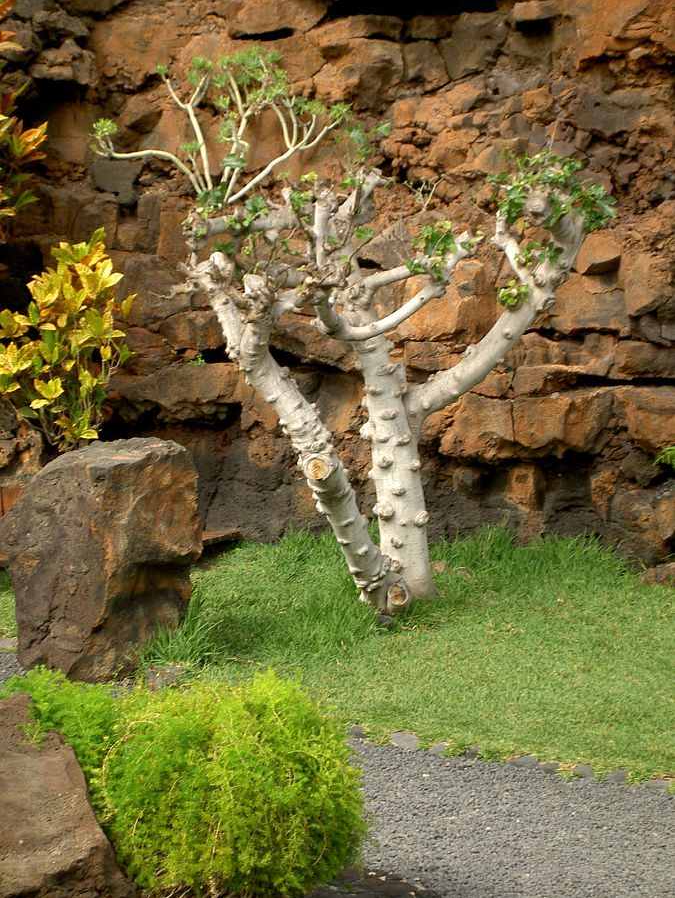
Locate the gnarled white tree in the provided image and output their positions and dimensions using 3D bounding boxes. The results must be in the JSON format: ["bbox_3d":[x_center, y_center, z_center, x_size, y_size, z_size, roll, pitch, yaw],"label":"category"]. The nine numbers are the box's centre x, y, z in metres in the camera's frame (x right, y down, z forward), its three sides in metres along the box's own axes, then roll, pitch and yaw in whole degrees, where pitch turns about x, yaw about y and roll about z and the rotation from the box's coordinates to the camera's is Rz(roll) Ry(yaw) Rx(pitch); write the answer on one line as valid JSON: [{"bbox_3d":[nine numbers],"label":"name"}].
[{"bbox_3d":[0.071,-0.488,11.100,2.193,2.369,1.600,0,5,0],"label":"gnarled white tree"}]

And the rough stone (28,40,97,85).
[{"bbox_3d":[-1.348,-1.895,13.000,0.333,0.225,0.240,0,5,0],"label":"rough stone"}]

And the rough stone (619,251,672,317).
[{"bbox_3d":[1.463,-0.782,12.600,0.257,0.314,0.230,0,5,0],"label":"rough stone"}]

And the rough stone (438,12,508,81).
[{"bbox_3d":[0.667,-1.973,13.000,0.343,0.343,0.260,0,5,0],"label":"rough stone"}]

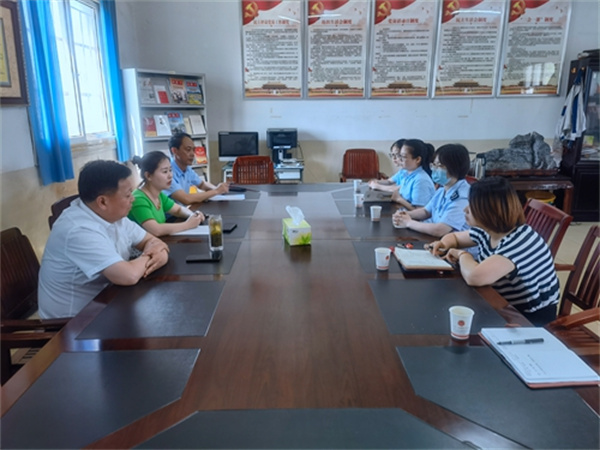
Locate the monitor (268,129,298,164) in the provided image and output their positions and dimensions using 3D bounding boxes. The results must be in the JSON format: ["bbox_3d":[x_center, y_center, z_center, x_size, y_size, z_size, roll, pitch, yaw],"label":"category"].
[{"bbox_3d":[-0.210,-0.938,5.624,0.370,0.420,0.190,0,15,0],"label":"monitor"}]

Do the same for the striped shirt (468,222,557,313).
[{"bbox_3d":[0.950,0.177,2.132,0.370,0.450,0.420,2,15,7],"label":"striped shirt"}]

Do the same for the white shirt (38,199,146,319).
[{"bbox_3d":[-0.925,0.148,2.104,0.420,0.560,0.500,1,15,3],"label":"white shirt"}]

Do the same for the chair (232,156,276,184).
[{"bbox_3d":[-0.446,-0.130,4.520,0.550,0.990,0.570,0,14,0],"label":"chair"}]

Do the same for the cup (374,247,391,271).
[{"bbox_3d":[0.379,0.160,2.115,0.075,0.086,0.075,0,14,0],"label":"cup"}]

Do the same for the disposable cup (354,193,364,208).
[{"bbox_3d":[0.426,-0.170,3.337,0.073,0.088,0.073,0,15,0],"label":"disposable cup"}]

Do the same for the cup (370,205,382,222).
[{"bbox_3d":[0.480,-0.069,2.947,0.073,0.088,0.073,0,15,0],"label":"cup"}]

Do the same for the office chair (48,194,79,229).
[{"bbox_3d":[-0.955,0.360,2.577,0.570,0.990,0.550,0,14,0],"label":"office chair"}]

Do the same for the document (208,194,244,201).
[{"bbox_3d":[-0.613,-0.232,3.854,0.290,0.012,0.230,0,14,0],"label":"document"}]

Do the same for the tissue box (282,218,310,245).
[{"bbox_3d":[-0.019,0.035,2.531,0.113,0.094,0.190,-4,15,-14],"label":"tissue box"}]

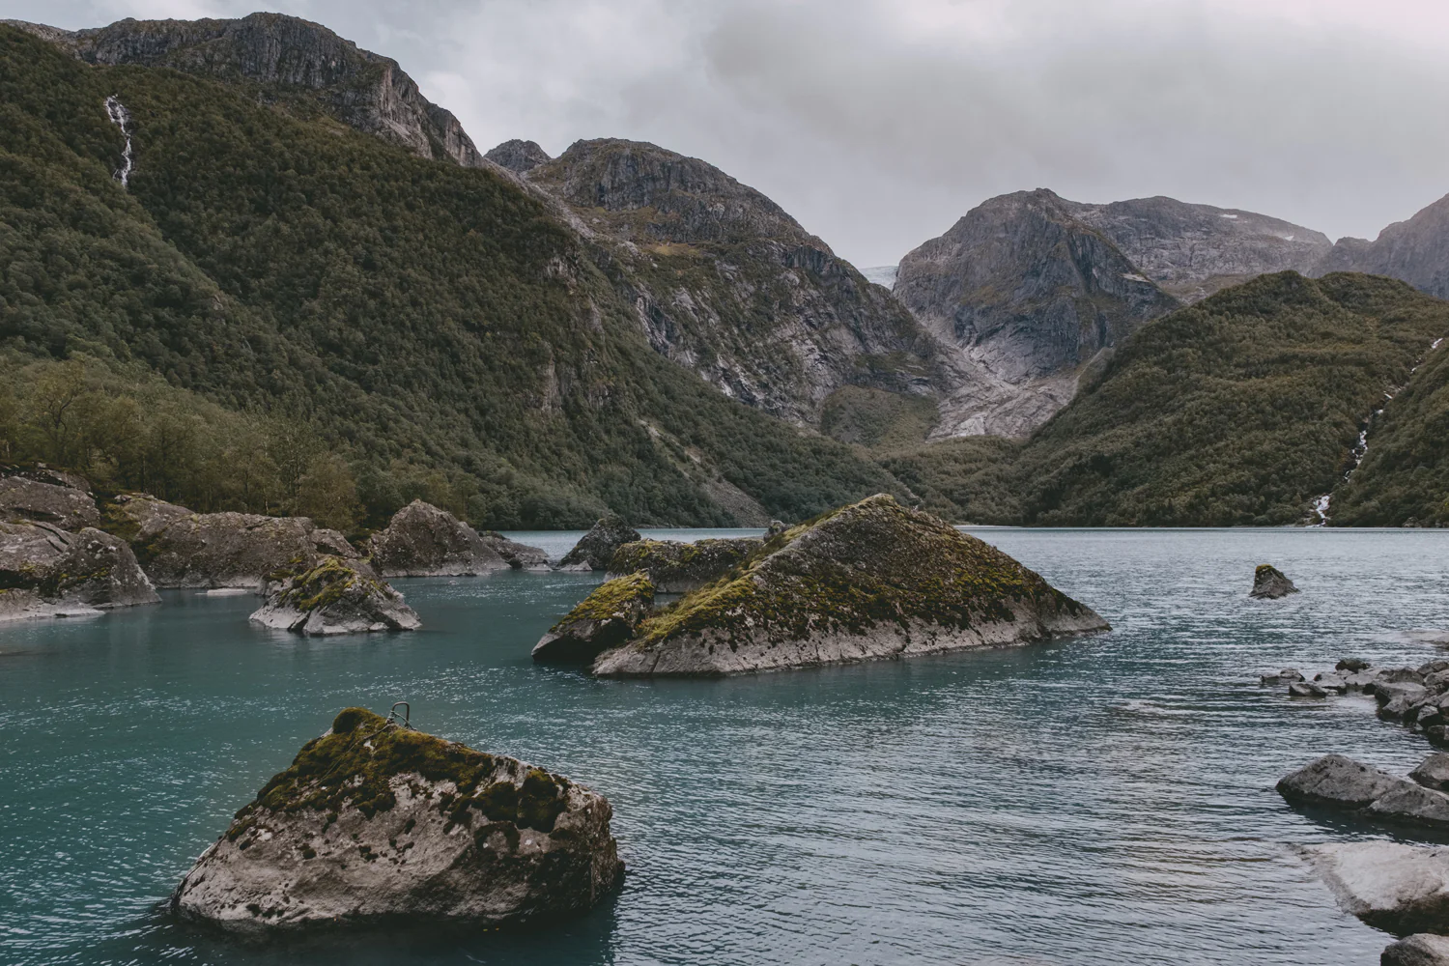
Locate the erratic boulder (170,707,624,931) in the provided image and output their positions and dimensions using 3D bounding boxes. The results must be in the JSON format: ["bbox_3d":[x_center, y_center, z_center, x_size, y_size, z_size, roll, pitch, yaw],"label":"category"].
[{"bbox_3d":[-2.450,2.491,8.360,3.150,1.370,2.200,0,-2,-6],"label":"erratic boulder"}]

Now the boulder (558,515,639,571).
[{"bbox_3d":[-7.700,3.679,65.907,4.800,3.350,4.300,0,-2,0],"label":"boulder"}]

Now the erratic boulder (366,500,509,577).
[{"bbox_3d":[-15.600,3.045,57.926,7.000,4.000,5.600,0,-2,0],"label":"erratic boulder"}]

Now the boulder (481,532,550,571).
[{"bbox_3d":[-12.700,4.177,63.886,4.300,2.200,3.300,0,-2,0],"label":"boulder"}]

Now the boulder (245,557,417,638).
[{"bbox_3d":[-10.800,2.996,28.906,4.500,1.850,3.900,0,-2,5],"label":"boulder"}]

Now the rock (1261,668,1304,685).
[{"bbox_3d":[10.020,3.423,18.862,0.720,0.260,0.550,0,-2,5],"label":"rock"}]

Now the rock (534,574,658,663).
[{"bbox_3d":[-2.800,2.783,22.109,2.300,1.750,2.300,1,-2,-15],"label":"rock"}]

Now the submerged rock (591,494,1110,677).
[{"bbox_3d":[3.700,2.067,24.939,13.600,3.400,6.000,1,-3,-32],"label":"submerged rock"}]

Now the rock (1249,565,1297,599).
[{"bbox_3d":[21.600,3.776,40.884,1.900,1.220,1.800,1,-2,-15],"label":"rock"}]

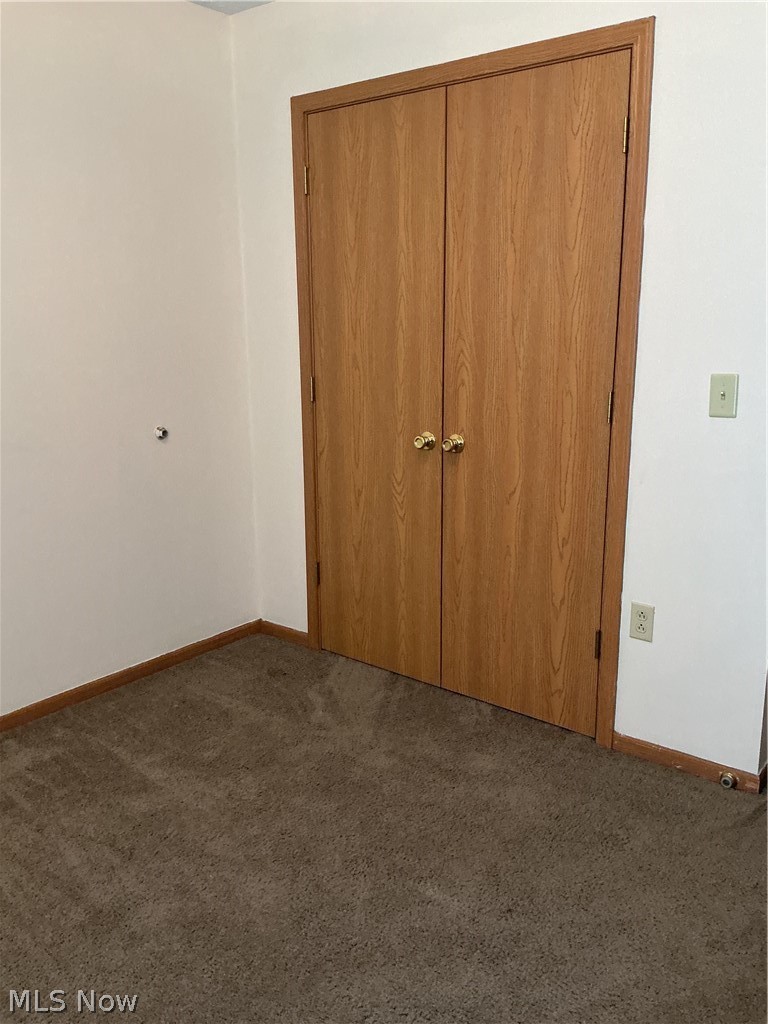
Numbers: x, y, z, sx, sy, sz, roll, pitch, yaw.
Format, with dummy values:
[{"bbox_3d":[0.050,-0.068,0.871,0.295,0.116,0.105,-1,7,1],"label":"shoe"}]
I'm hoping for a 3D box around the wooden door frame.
[{"bbox_3d":[0.209,-0.369,2.906,1.344,2.096,0.060,10,17,38],"label":"wooden door frame"}]

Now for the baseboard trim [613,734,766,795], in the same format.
[{"bbox_3d":[0.902,0.759,2.596,0.446,0.064,0.014,10,17,38],"label":"baseboard trim"}]

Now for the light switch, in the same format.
[{"bbox_3d":[0.920,-0.313,2.326,0.071,0.115,0.013,10,17,38],"label":"light switch"}]

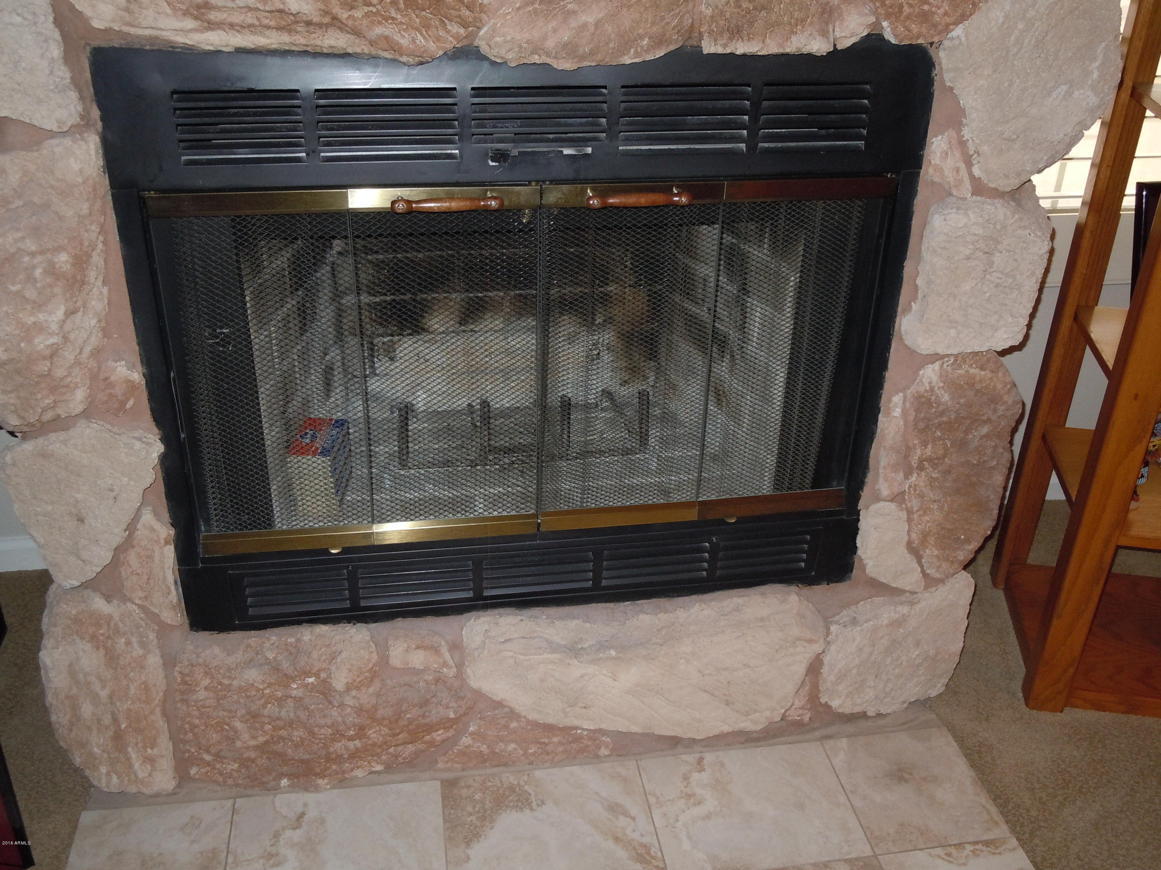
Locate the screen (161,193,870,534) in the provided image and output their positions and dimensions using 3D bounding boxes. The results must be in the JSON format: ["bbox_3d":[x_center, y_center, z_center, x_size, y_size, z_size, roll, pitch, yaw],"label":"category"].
[{"bbox_3d":[-0.068,-0.097,1.555,0.924,0.487,0.030,-3,29,-9],"label":"screen"}]

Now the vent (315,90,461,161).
[{"bbox_3d":[-0.225,-0.364,1.301,0.163,0.086,0.018,-3,28,-9],"label":"vent"}]

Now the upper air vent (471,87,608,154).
[{"bbox_3d":[-0.050,-0.388,1.358,0.166,0.080,0.018,-3,29,-9],"label":"upper air vent"}]

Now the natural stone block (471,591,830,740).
[{"bbox_3d":[0.101,0.364,1.705,0.552,0.242,0.095,-3,28,-9],"label":"natural stone block"}]

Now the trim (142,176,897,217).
[{"bbox_3d":[-0.050,-0.303,1.403,0.951,0.030,0.035,-3,29,-9],"label":"trim"}]

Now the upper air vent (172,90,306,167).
[{"bbox_3d":[-0.390,-0.355,1.275,0.142,0.086,0.018,-3,28,-9],"label":"upper air vent"}]

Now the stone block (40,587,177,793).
[{"bbox_3d":[-0.686,0.369,1.632,0.169,0.364,0.110,-3,29,-9],"label":"stone block"}]

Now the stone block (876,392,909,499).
[{"bbox_3d":[0.466,0.012,1.664,0.055,0.174,0.060,-3,29,-9],"label":"stone block"}]

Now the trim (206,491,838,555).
[{"bbox_3d":[-0.063,0.125,1.593,0.930,0.029,0.020,-3,28,-9],"label":"trim"}]

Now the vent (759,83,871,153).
[{"bbox_3d":[0.298,-0.406,1.415,0.148,0.086,0.018,-3,29,-9],"label":"vent"}]

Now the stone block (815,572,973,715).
[{"bbox_3d":[0.487,0.330,1.763,0.230,0.240,0.115,-3,28,-9],"label":"stone block"}]

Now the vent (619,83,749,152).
[{"bbox_3d":[0.127,-0.386,1.355,0.164,0.085,0.018,-3,28,-9],"label":"vent"}]

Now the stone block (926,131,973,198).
[{"bbox_3d":[0.478,-0.349,1.421,0.064,0.085,0.045,-3,28,-9],"label":"stone block"}]

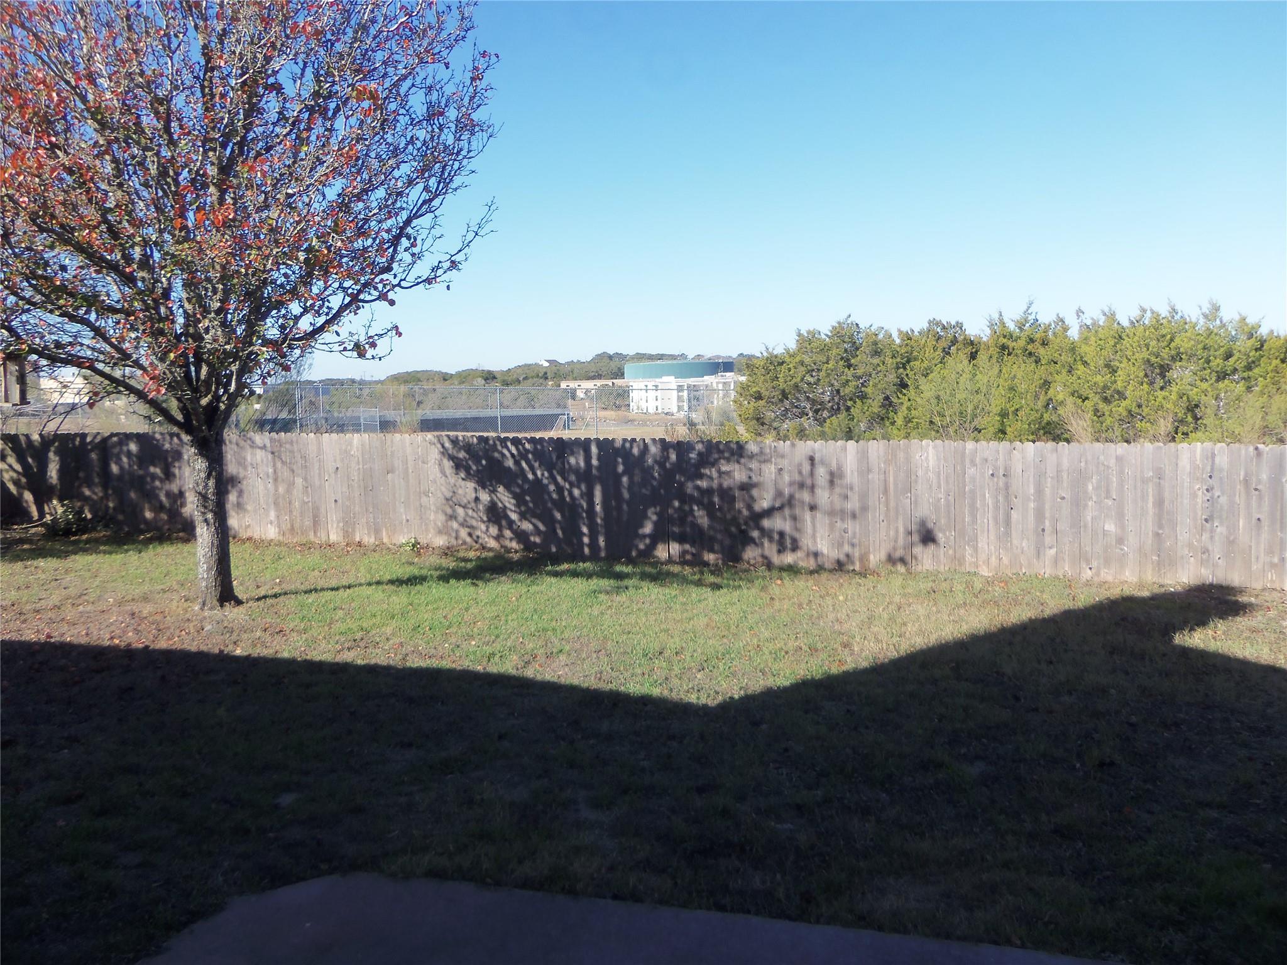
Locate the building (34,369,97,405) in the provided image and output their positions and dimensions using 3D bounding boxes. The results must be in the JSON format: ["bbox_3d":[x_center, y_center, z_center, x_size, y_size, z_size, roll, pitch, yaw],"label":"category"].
[{"bbox_3d":[-91.471,-15.016,165.000,7.528,5.293,8.000,-3,4,-22],"label":"building"}]

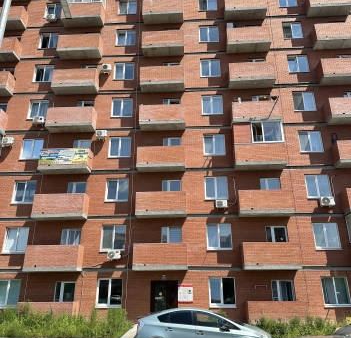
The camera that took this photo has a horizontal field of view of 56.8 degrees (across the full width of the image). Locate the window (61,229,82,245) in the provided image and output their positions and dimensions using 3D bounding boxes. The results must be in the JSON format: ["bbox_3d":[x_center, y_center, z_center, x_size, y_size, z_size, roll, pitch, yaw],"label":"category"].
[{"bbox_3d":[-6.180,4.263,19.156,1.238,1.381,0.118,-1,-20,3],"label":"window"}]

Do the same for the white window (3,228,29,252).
[{"bbox_3d":[-9.347,4.179,19.101,1.390,1.453,0.140,-1,-20,3],"label":"white window"}]

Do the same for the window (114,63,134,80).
[{"bbox_3d":[-3.615,-6.894,22.864,1.376,1.429,0.150,-1,-20,3],"label":"window"}]

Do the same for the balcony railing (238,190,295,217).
[{"bbox_3d":[5.162,2.000,18.659,3.036,1.342,0.914,-1,-20,3],"label":"balcony railing"}]

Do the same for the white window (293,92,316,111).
[{"bbox_3d":[8.573,-4.464,21.489,1.358,1.413,0.150,-1,-20,3],"label":"white window"}]

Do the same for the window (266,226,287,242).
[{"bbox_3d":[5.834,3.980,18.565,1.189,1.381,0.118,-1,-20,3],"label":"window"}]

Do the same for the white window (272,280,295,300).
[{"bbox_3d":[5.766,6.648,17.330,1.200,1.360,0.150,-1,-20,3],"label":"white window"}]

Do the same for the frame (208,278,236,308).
[{"bbox_3d":[2.561,6.700,17.608,1.383,1.454,0.150,-1,-20,3],"label":"frame"}]

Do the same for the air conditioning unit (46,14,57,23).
[{"bbox_3d":[-9.402,-11.421,24.712,0.780,0.550,0.300,-1,-20,3],"label":"air conditioning unit"}]

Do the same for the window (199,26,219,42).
[{"bbox_3d":[2.476,-9.916,23.906,1.443,1.468,0.118,-1,-20,3],"label":"window"}]

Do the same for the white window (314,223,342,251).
[{"bbox_3d":[8.477,3.791,18.236,1.376,1.429,0.150,-1,-20,3],"label":"white window"}]

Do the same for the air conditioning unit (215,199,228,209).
[{"bbox_3d":[2.629,2.029,18.360,0.650,0.460,0.280,-1,-20,3],"label":"air conditioning unit"}]

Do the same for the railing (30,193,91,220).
[{"bbox_3d":[-6.793,2.257,19.185,2.997,1.372,0.816,-1,-20,3],"label":"railing"}]

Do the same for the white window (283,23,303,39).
[{"bbox_3d":[8.477,-9.933,23.423,1.349,1.409,0.150,-1,-20,3],"label":"white window"}]

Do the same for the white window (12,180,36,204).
[{"bbox_3d":[-9.381,1.467,20.322,1.375,1.413,0.150,-1,-20,3],"label":"white window"}]

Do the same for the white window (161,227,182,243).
[{"bbox_3d":[-0.186,3.971,18.146,1.173,1.385,0.160,-1,-20,3],"label":"white window"}]

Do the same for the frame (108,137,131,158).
[{"bbox_3d":[-3.578,-1.380,20.983,1.396,1.409,0.150,-1,-20,3],"label":"frame"}]

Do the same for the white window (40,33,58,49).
[{"bbox_3d":[-9.130,-9.228,23.548,1.360,1.390,0.160,-1,-20,3],"label":"white window"}]

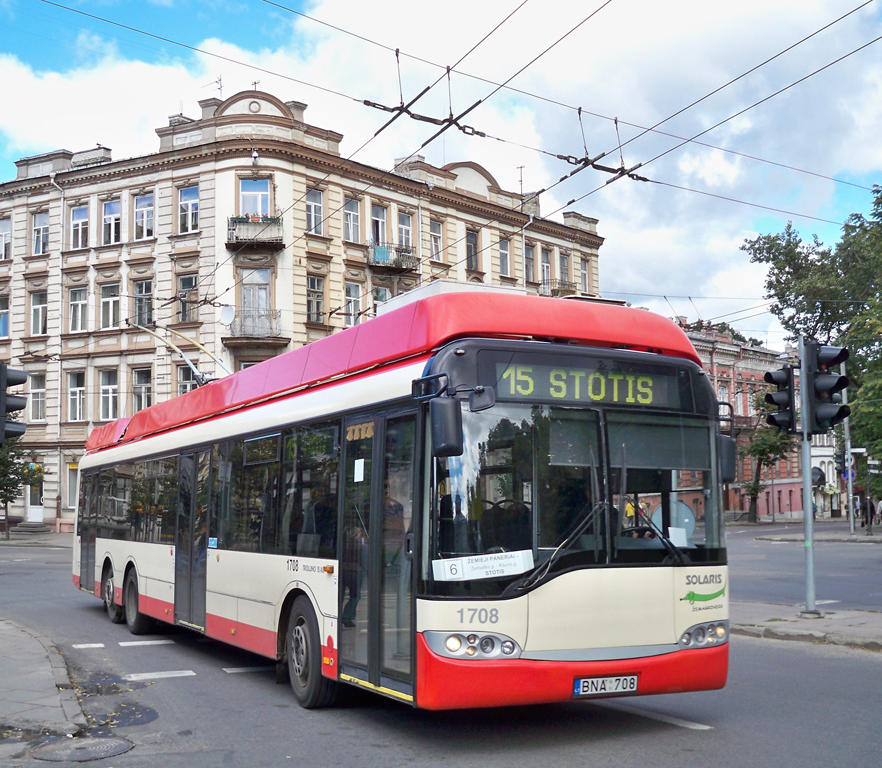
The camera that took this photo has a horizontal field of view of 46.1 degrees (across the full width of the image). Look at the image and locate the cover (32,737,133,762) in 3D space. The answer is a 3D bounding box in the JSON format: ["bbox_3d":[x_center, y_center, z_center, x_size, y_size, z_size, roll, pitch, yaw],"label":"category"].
[{"bbox_3d":[-2.424,2.471,7.000,0.660,0.040,0.660,-1,-6,0],"label":"cover"}]

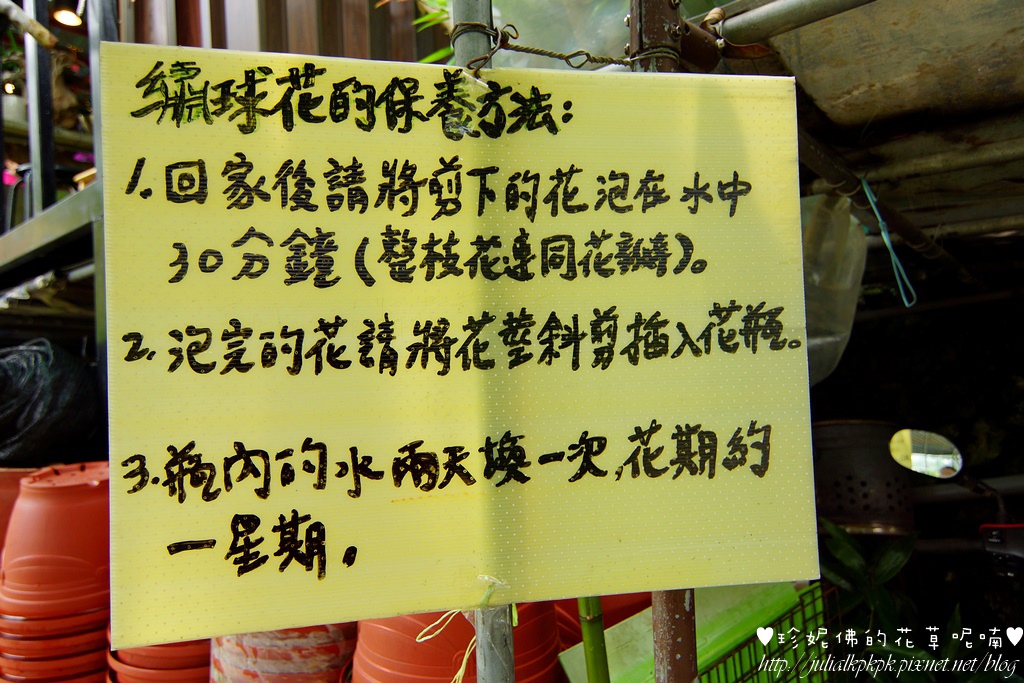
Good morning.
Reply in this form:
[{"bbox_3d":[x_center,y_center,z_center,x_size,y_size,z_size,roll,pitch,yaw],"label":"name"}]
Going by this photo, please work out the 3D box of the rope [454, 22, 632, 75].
[{"bbox_3d":[0.035,-0.296,0.702,0.188,0.053,0.043,-2,0,-12],"label":"rope"}]

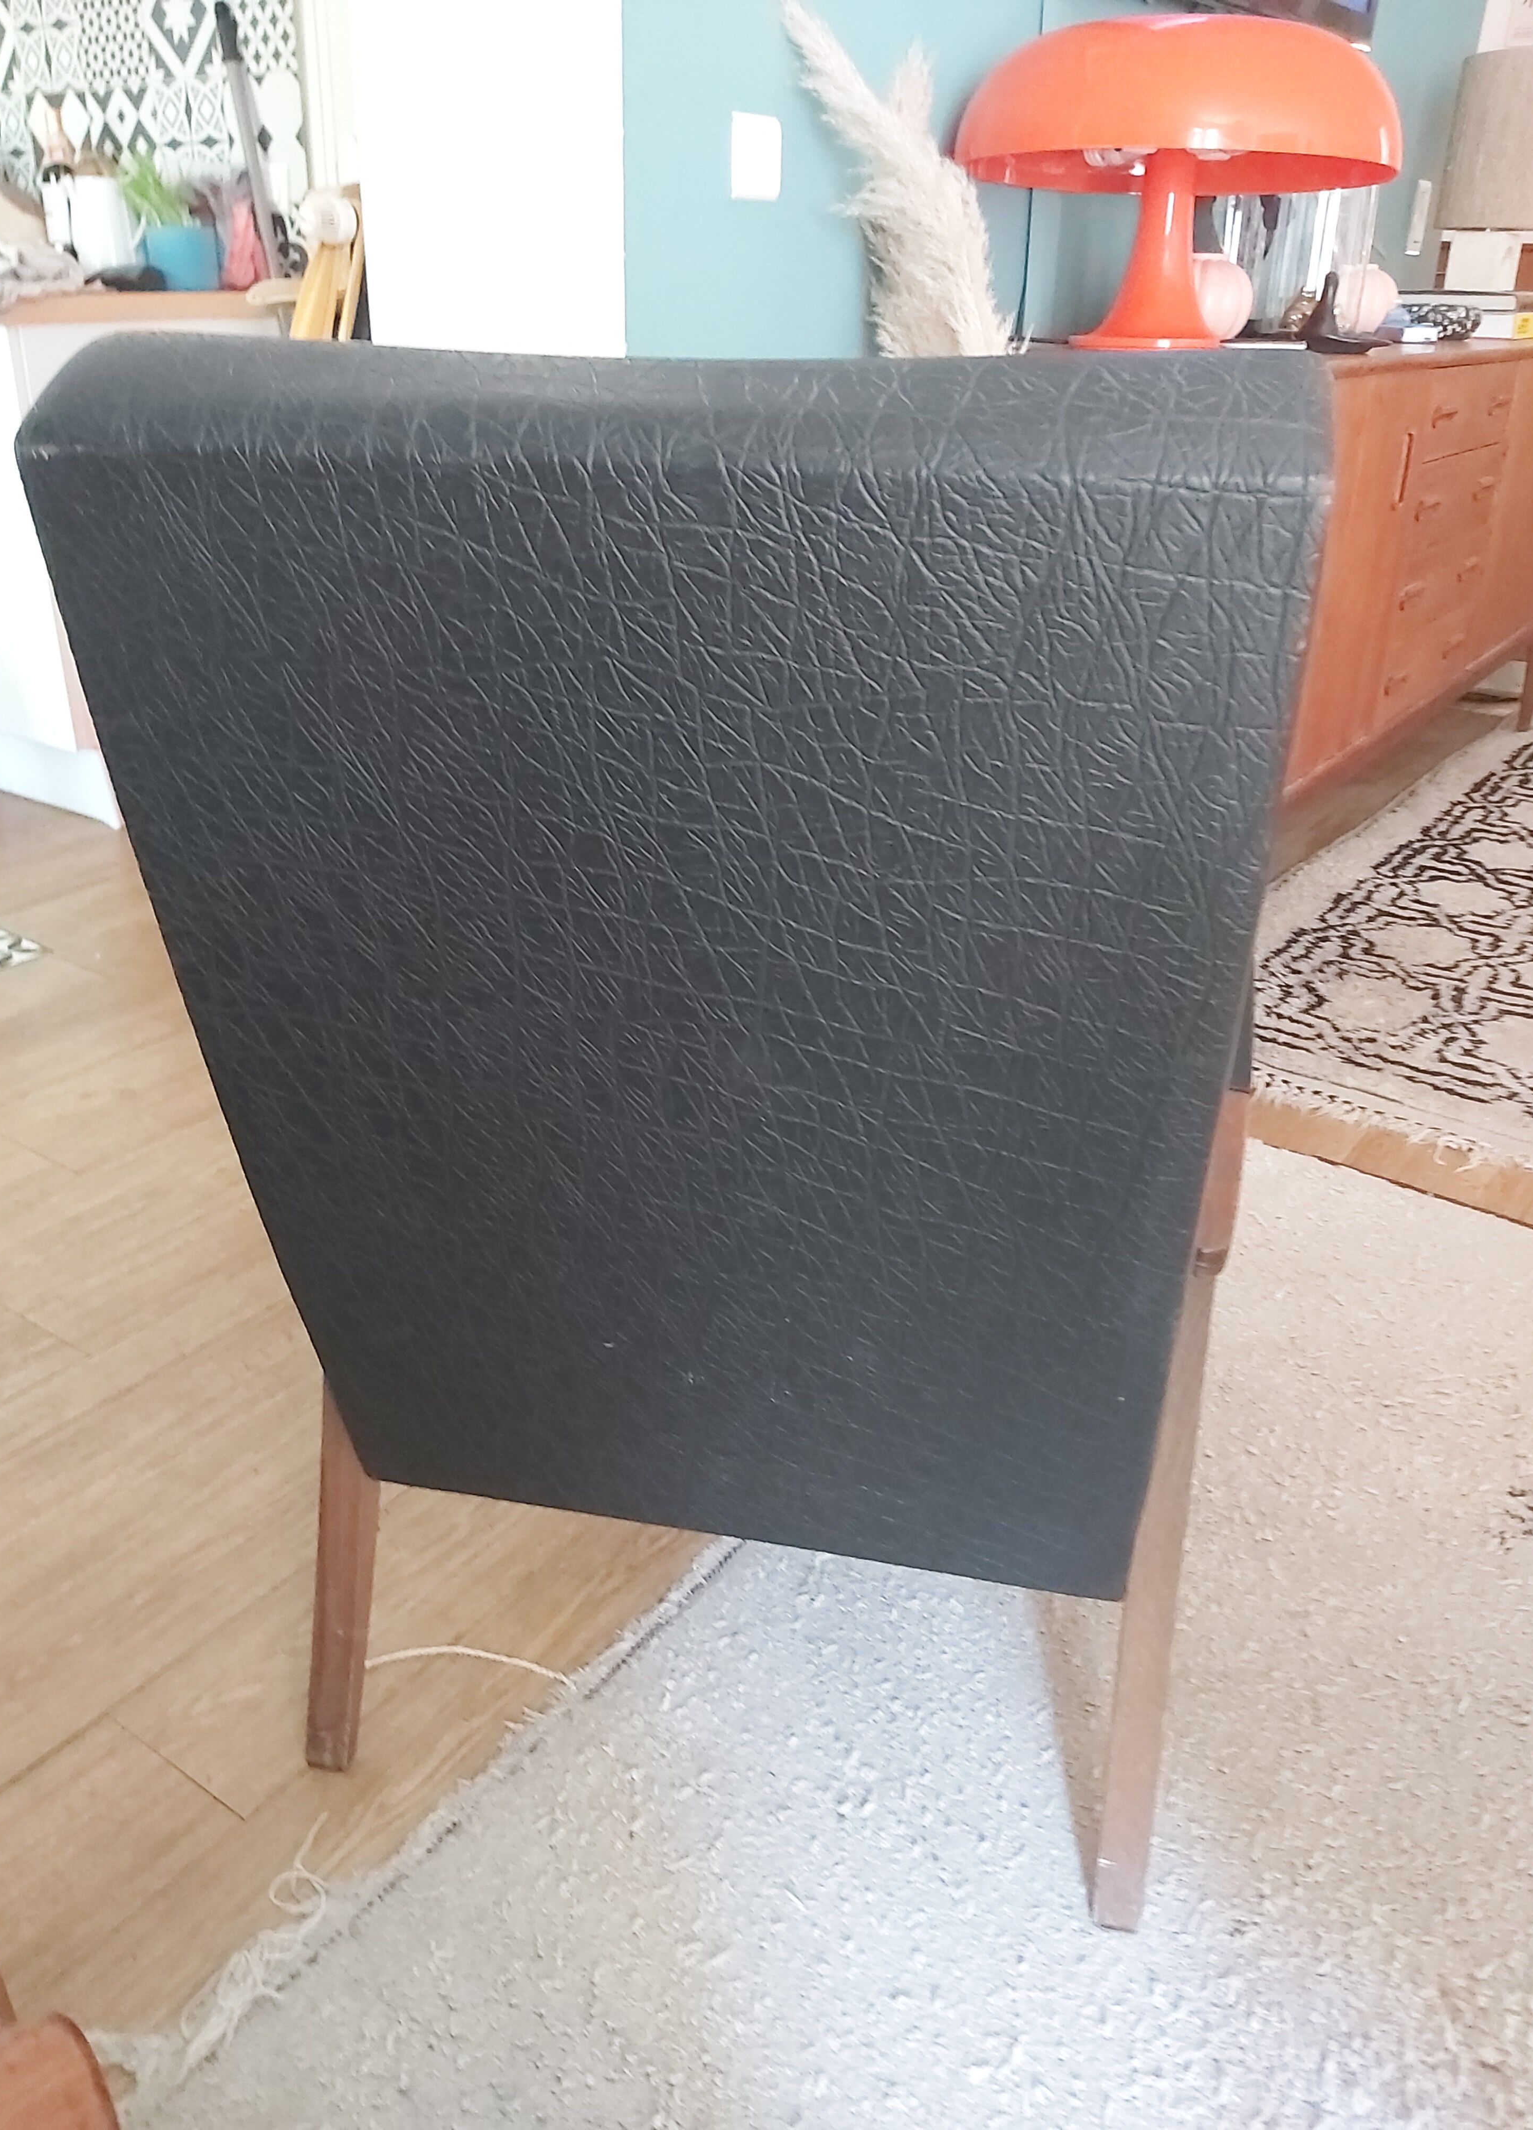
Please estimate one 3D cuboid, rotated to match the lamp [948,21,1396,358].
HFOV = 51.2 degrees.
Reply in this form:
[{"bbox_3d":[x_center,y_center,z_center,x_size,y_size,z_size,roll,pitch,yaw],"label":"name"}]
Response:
[{"bbox_3d":[0.501,-1.095,2.012,0.540,0.347,0.540,2,26,0],"label":"lamp"}]

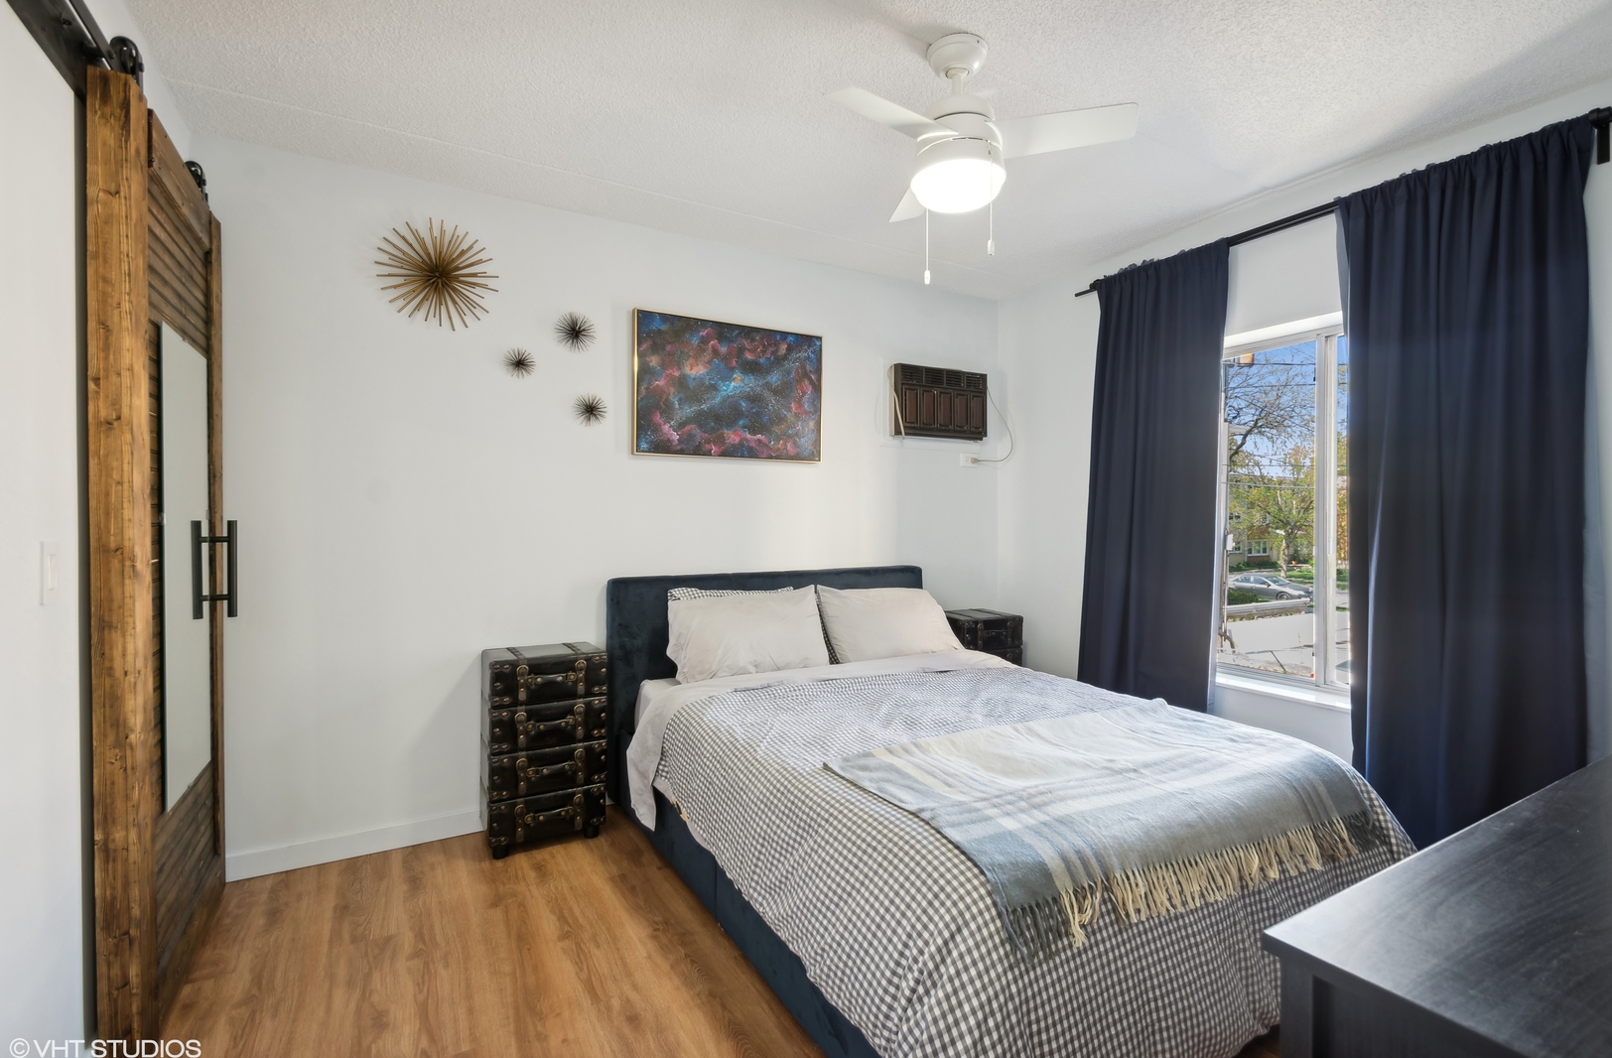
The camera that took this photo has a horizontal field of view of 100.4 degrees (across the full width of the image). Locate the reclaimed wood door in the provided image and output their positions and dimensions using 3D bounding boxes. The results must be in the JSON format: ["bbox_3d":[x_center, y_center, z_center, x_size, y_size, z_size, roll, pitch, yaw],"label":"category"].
[{"bbox_3d":[-1.700,0.090,1.798,0.070,2.143,0.828,0,1,-31],"label":"reclaimed wood door"}]

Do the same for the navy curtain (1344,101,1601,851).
[{"bbox_3d":[2.058,-0.005,2.147,0.110,2.300,0.580,0,1,-32],"label":"navy curtain"}]

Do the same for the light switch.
[{"bbox_3d":[-1.367,0.080,1.214,0.009,0.115,0.070,0,0,-32],"label":"light switch"}]

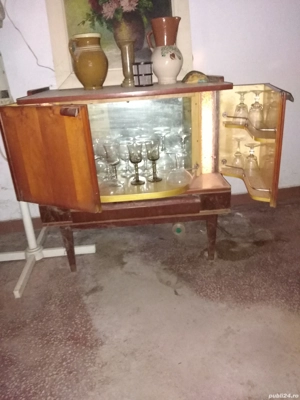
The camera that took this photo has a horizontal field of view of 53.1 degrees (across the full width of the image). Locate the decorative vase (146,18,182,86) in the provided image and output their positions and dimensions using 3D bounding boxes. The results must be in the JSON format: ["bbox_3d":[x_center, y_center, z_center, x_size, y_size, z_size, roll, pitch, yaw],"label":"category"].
[{"bbox_3d":[0.067,-0.726,1.468,0.176,0.287,0.152,-4,24,-1],"label":"decorative vase"}]

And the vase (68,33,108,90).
[{"bbox_3d":[-0.291,-0.652,1.421,0.184,0.236,0.167,-4,24,-1],"label":"vase"}]

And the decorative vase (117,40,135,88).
[{"bbox_3d":[-0.113,-0.634,1.403,0.080,0.195,0.080,-4,24,-1],"label":"decorative vase"}]

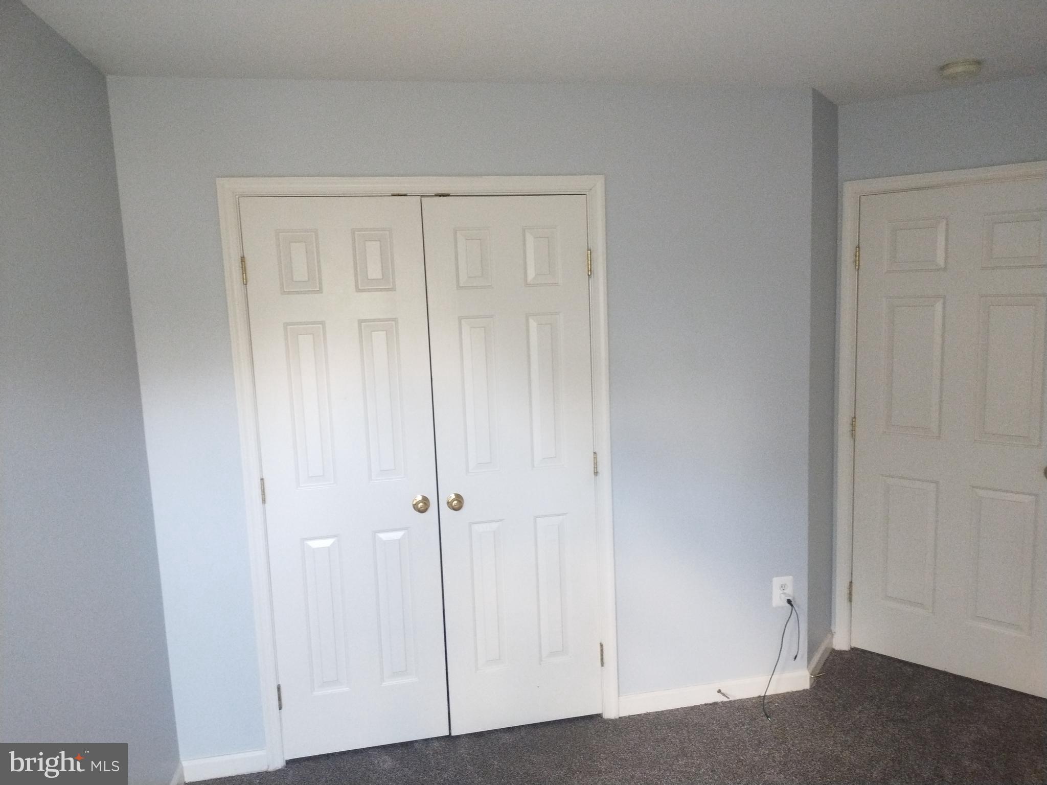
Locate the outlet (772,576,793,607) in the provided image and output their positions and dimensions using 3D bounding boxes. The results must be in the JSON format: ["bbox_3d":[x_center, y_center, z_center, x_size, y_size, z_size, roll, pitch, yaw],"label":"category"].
[{"bbox_3d":[1.074,0.824,3.125,0.090,0.130,0.010,-4,8,-11],"label":"outlet"}]

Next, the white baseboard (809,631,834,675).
[{"bbox_3d":[1.328,1.186,3.370,0.014,0.080,0.422,3,9,35],"label":"white baseboard"}]

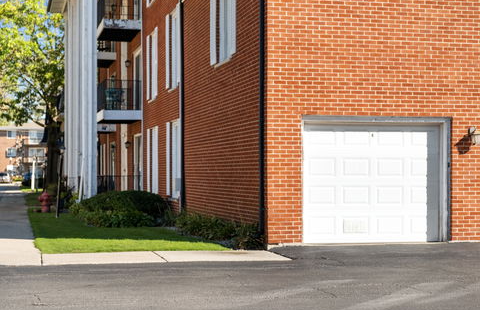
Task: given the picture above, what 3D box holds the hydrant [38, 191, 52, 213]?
[{"bbox_3d":[-6.062,1.470,28.629,0.406,0.670,0.406,0,-1,-13],"label":"hydrant"}]

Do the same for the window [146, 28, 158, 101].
[{"bbox_3d":[-2.559,-2.627,26.995,0.142,1.969,2.294,0,-1,-13],"label":"window"}]

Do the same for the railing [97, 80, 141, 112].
[{"bbox_3d":[-4.059,-1.865,30.649,1.188,0.974,2.862,0,-1,-13],"label":"railing"}]

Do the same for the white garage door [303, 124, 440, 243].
[{"bbox_3d":[2.156,0.462,14.995,2.446,1.954,0.102,0,-1,-14],"label":"white garage door"}]

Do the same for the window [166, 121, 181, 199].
[{"bbox_3d":[-1.665,0.106,23.241,0.142,1.959,2.274,0,-1,-13],"label":"window"}]

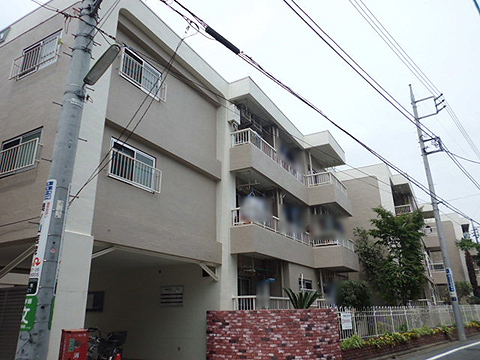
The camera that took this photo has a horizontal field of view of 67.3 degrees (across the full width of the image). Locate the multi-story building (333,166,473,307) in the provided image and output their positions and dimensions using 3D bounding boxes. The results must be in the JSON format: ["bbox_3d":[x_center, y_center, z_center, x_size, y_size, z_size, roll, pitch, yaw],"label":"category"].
[{"bbox_3d":[12.037,6.779,29.308,9.000,8.900,21.500,-15,-23,35],"label":"multi-story building"}]

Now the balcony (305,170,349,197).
[{"bbox_3d":[4.213,0.392,17.209,1.125,0.485,2.910,-11,-22,27],"label":"balcony"}]

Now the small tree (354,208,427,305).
[{"bbox_3d":[6.646,3.930,15.631,2.600,5.000,2.750,-11,-22,27],"label":"small tree"}]

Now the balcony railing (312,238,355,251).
[{"bbox_3d":[4.247,2.923,16.335,1.125,0.485,2.910,-11,-22,27],"label":"balcony railing"}]

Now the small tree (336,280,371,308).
[{"bbox_3d":[3.877,4.262,12.177,1.100,1.650,1.100,-11,-22,27],"label":"small tree"}]

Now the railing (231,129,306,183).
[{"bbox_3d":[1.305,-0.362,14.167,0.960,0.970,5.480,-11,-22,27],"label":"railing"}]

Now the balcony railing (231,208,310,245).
[{"bbox_3d":[1.413,1.919,13.333,0.782,0.514,5.480,-11,-22,27],"label":"balcony railing"}]

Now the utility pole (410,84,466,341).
[{"bbox_3d":[9.402,0.723,16.407,1.400,12.100,0.500,-11,-22,27],"label":"utility pole"}]

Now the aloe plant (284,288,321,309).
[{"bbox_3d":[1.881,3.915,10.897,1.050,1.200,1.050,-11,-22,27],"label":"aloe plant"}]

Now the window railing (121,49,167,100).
[{"bbox_3d":[-2.532,-2.613,9.560,0.260,0.600,1.570,-11,-22,27],"label":"window railing"}]

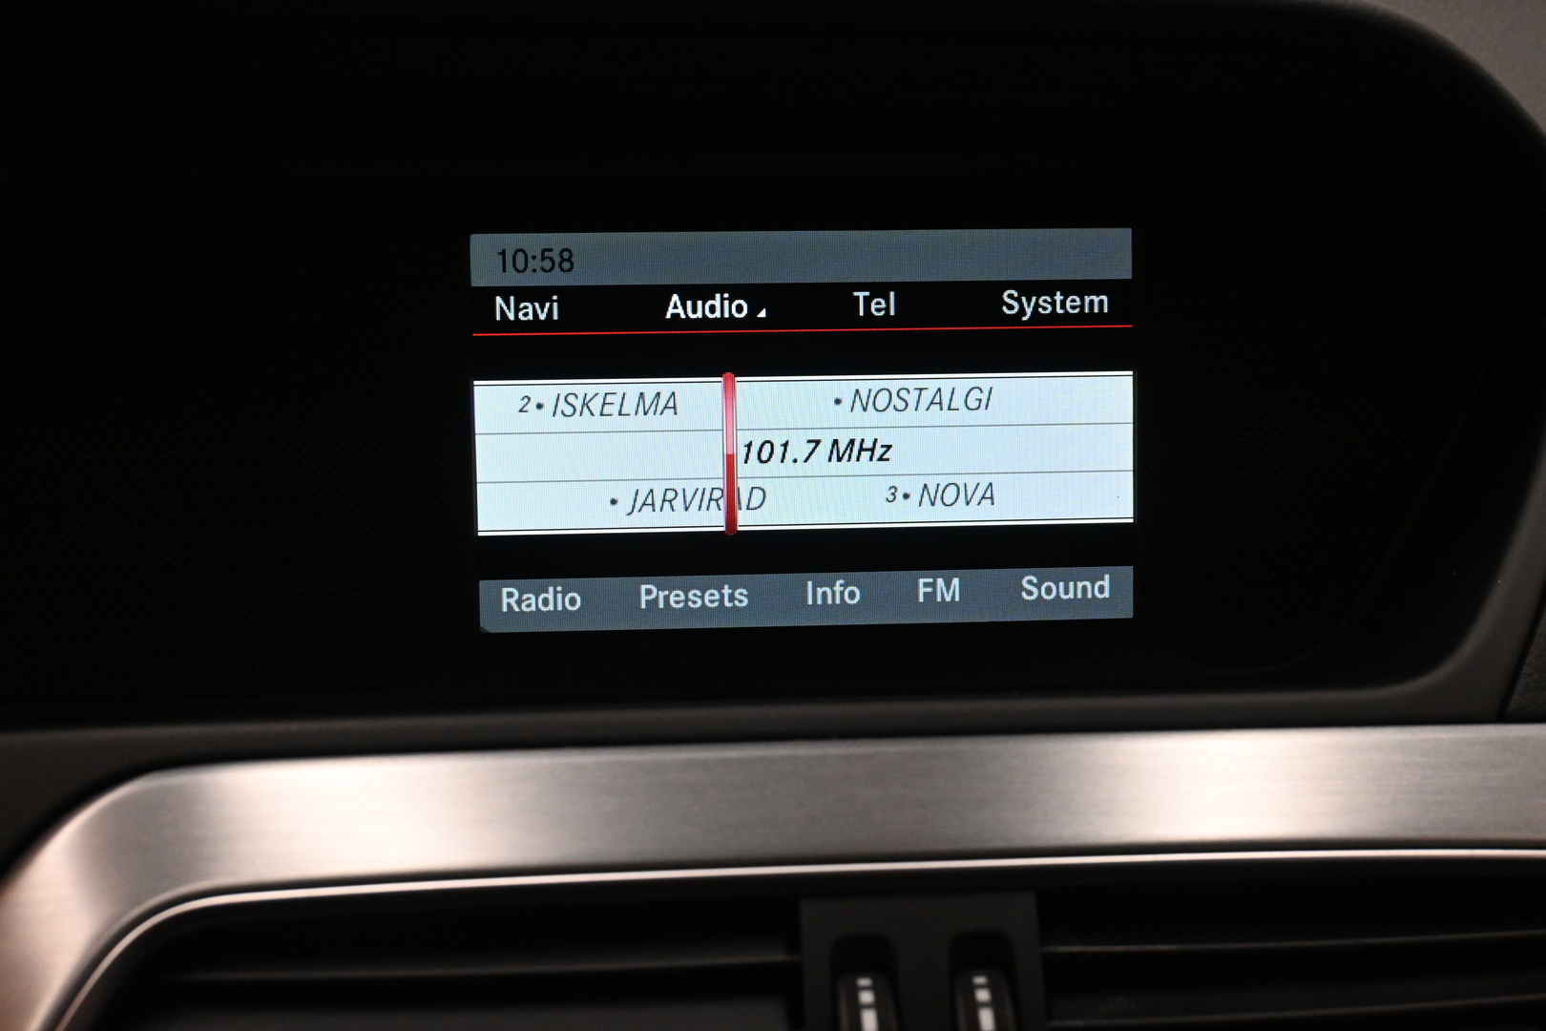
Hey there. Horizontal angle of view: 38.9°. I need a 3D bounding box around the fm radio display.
[{"bbox_3d":[0.006,-0.017,0.424,0.126,0.076,0.012,-1,4,-4],"label":"fm radio display"}]

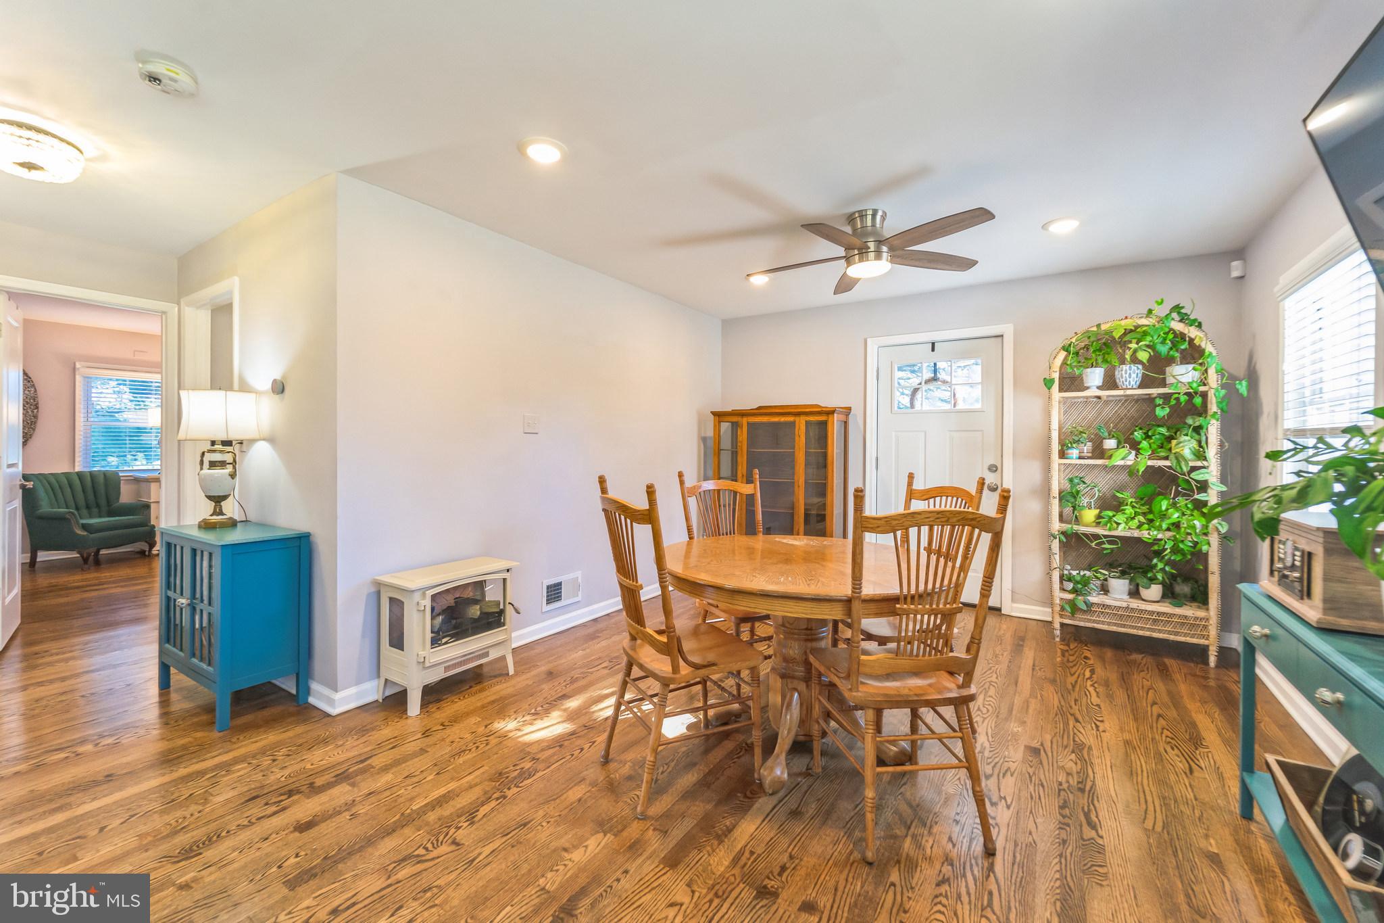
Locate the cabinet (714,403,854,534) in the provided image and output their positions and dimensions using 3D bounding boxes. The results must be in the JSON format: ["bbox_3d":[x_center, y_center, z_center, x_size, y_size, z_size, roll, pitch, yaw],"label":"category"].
[{"bbox_3d":[0.754,0.317,4.636,1.120,1.550,0.410,1,2,33],"label":"cabinet"}]

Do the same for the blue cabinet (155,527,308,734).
[{"bbox_3d":[-2.240,0.747,2.635,0.740,0.800,0.360,1,2,33],"label":"blue cabinet"}]

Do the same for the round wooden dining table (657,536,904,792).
[{"bbox_3d":[0.440,0.765,2.187,1.170,0.750,1.170,0,1,0],"label":"round wooden dining table"}]

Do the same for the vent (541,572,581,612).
[{"bbox_3d":[-0.849,0.860,3.542,0.020,0.205,0.330,1,2,34],"label":"vent"}]

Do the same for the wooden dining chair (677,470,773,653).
[{"bbox_3d":[0.250,0.600,2.740,0.470,1.090,0.550,0,1,-25],"label":"wooden dining chair"}]

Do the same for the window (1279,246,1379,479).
[{"bbox_3d":[2.653,-0.227,2.261,0.080,1.150,0.930,1,2,33],"label":"window"}]

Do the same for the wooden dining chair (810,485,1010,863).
[{"bbox_3d":[0.678,0.608,1.791,0.485,1.085,0.515,0,1,-5],"label":"wooden dining chair"}]

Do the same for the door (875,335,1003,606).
[{"bbox_3d":[1.909,0.081,4.208,0.915,2.030,0.045,1,2,33],"label":"door"}]

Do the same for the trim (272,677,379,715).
[{"bbox_3d":[-1.800,1.061,2.619,0.660,0.108,0.210,1,2,34],"label":"trim"}]

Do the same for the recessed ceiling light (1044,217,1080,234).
[{"bbox_3d":[2.041,-1.299,2.983,0.183,0.020,0.183,1,2,34],"label":"recessed ceiling light"}]

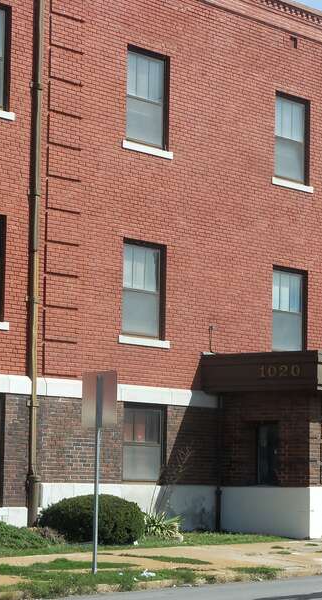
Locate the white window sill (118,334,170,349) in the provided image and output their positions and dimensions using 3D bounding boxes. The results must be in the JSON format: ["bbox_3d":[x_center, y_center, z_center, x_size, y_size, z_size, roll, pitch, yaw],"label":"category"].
[{"bbox_3d":[-0.308,0.748,32.463,0.180,0.134,1.430,-4,-7,38],"label":"white window sill"}]

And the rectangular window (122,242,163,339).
[{"bbox_3d":[-0.317,-0.172,32.576,0.140,1.719,1.197,-4,-7,38],"label":"rectangular window"}]

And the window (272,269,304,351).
[{"bbox_3d":[2.503,0.234,36.113,0.140,1.719,1.197,-4,-7,38],"label":"window"}]

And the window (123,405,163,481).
[{"bbox_3d":[-0.327,2.448,31.641,0.150,1.321,1.168,-4,-8,38],"label":"window"}]

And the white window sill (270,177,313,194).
[{"bbox_3d":[2.564,-2.253,36.350,0.180,0.133,1.430,-4,-7,38],"label":"white window sill"}]

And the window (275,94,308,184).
[{"bbox_3d":[2.484,-3.111,35.735,0.150,1.668,1.168,-4,-8,38],"label":"window"}]

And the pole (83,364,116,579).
[{"bbox_3d":[-0.818,2.309,24.606,0.580,2.680,0.080,-4,-8,39],"label":"pole"}]

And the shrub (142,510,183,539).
[{"bbox_3d":[0.042,3.775,31.017,0.650,0.480,0.720,-4,-8,39],"label":"shrub"}]

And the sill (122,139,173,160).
[{"bbox_3d":[-0.246,-2.619,32.166,0.170,0.135,1.397,-4,-8,38],"label":"sill"}]

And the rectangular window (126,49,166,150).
[{"bbox_3d":[-0.265,-3.585,32.927,0.140,1.730,1.197,-4,-7,38],"label":"rectangular window"}]

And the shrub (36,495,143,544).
[{"bbox_3d":[-1.113,3.467,29.200,1.450,0.790,1.650,-4,-8,38],"label":"shrub"}]

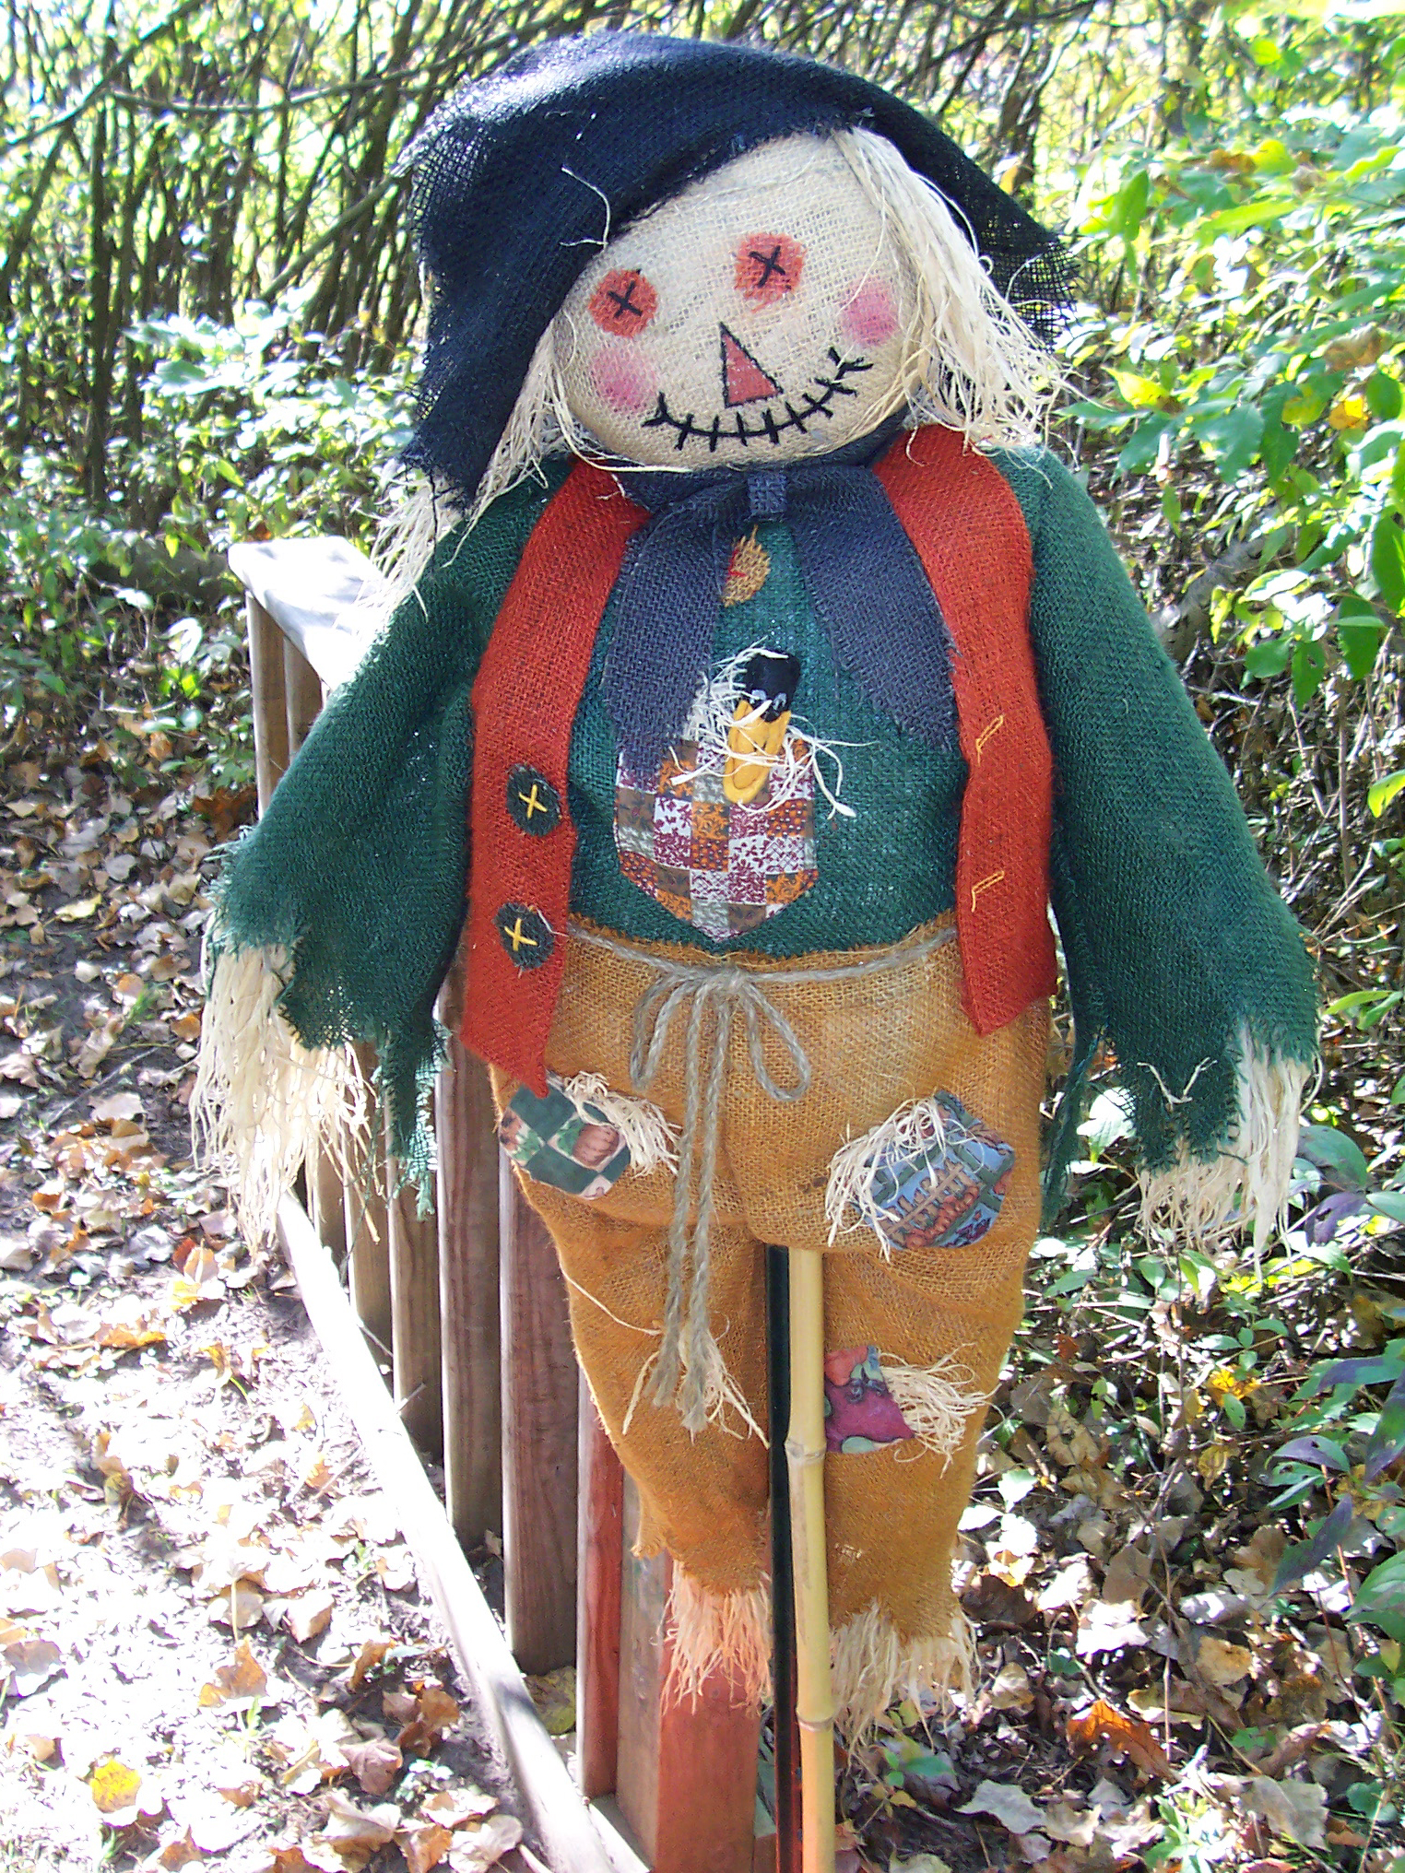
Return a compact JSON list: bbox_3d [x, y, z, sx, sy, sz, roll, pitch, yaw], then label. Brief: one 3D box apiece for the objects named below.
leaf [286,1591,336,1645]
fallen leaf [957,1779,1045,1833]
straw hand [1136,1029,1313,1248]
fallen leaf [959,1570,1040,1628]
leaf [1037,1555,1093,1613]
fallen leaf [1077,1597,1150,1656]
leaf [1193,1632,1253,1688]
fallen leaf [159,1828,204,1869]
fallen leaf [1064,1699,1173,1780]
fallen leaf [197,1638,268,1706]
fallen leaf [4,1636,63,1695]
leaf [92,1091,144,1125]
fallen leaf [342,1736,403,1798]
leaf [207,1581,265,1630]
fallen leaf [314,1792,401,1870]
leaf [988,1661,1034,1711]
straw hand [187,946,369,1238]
[{"bbox_3d":[-0.396,0.688,2.026,0.047,0.022,0.058,-3,24,-10],"label":"leaf"},{"bbox_3d":[0.273,0.784,1.810,0.071,0.020,0.042,12,25,21],"label":"fallen leaf"},{"bbox_3d":[0.346,0.137,1.330,0.100,0.135,0.065,2,22,0],"label":"straw hand"},{"bbox_3d":[0.319,0.712,2.147,0.083,0.025,0.063,6,23,10],"label":"fallen leaf"},{"bbox_3d":[0.395,0.704,2.178,0.085,0.020,0.050,-12,27,-31],"label":"leaf"},{"bbox_3d":[0.434,0.731,2.118,0.077,0.020,0.075,8,23,14],"label":"fallen leaf"},{"bbox_3d":[0.540,0.751,2.077,0.062,0.020,0.066,9,24,18],"label":"leaf"},{"bbox_3d":[-0.477,0.834,1.832,0.042,0.018,0.033,-5,24,-17],"label":"fallen leaf"},{"bbox_3d":[0.394,0.750,1.877,0.105,0.035,0.055,10,25,19],"label":"fallen leaf"},{"bbox_3d":[-0.476,0.747,2.033,0.071,0.025,0.074,-4,23,-15],"label":"fallen leaf"},{"bbox_3d":[-0.656,0.711,1.955,0.051,0.020,0.059,-18,30,-37],"label":"fallen leaf"},{"bbox_3d":[-0.920,0.270,3.152,0.083,0.020,0.078,-5,24,-17],"label":"leaf"},{"bbox_3d":[-0.317,0.798,1.924,0.059,0.022,0.062,-3,23,-10],"label":"fallen leaf"},{"bbox_3d":[-0.470,0.682,2.037,0.049,0.020,0.051,15,27,28],"label":"leaf"},{"bbox_3d":[-0.318,0.826,1.849,0.081,0.028,0.074,-3,23,-11],"label":"fallen leaf"},{"bbox_3d":[0.297,0.726,1.939,0.039,0.025,0.047,3,23,3],"label":"leaf"},{"bbox_3d":[-0.264,0.099,1.270,0.105,0.180,0.075,2,23,0],"label":"straw hand"}]

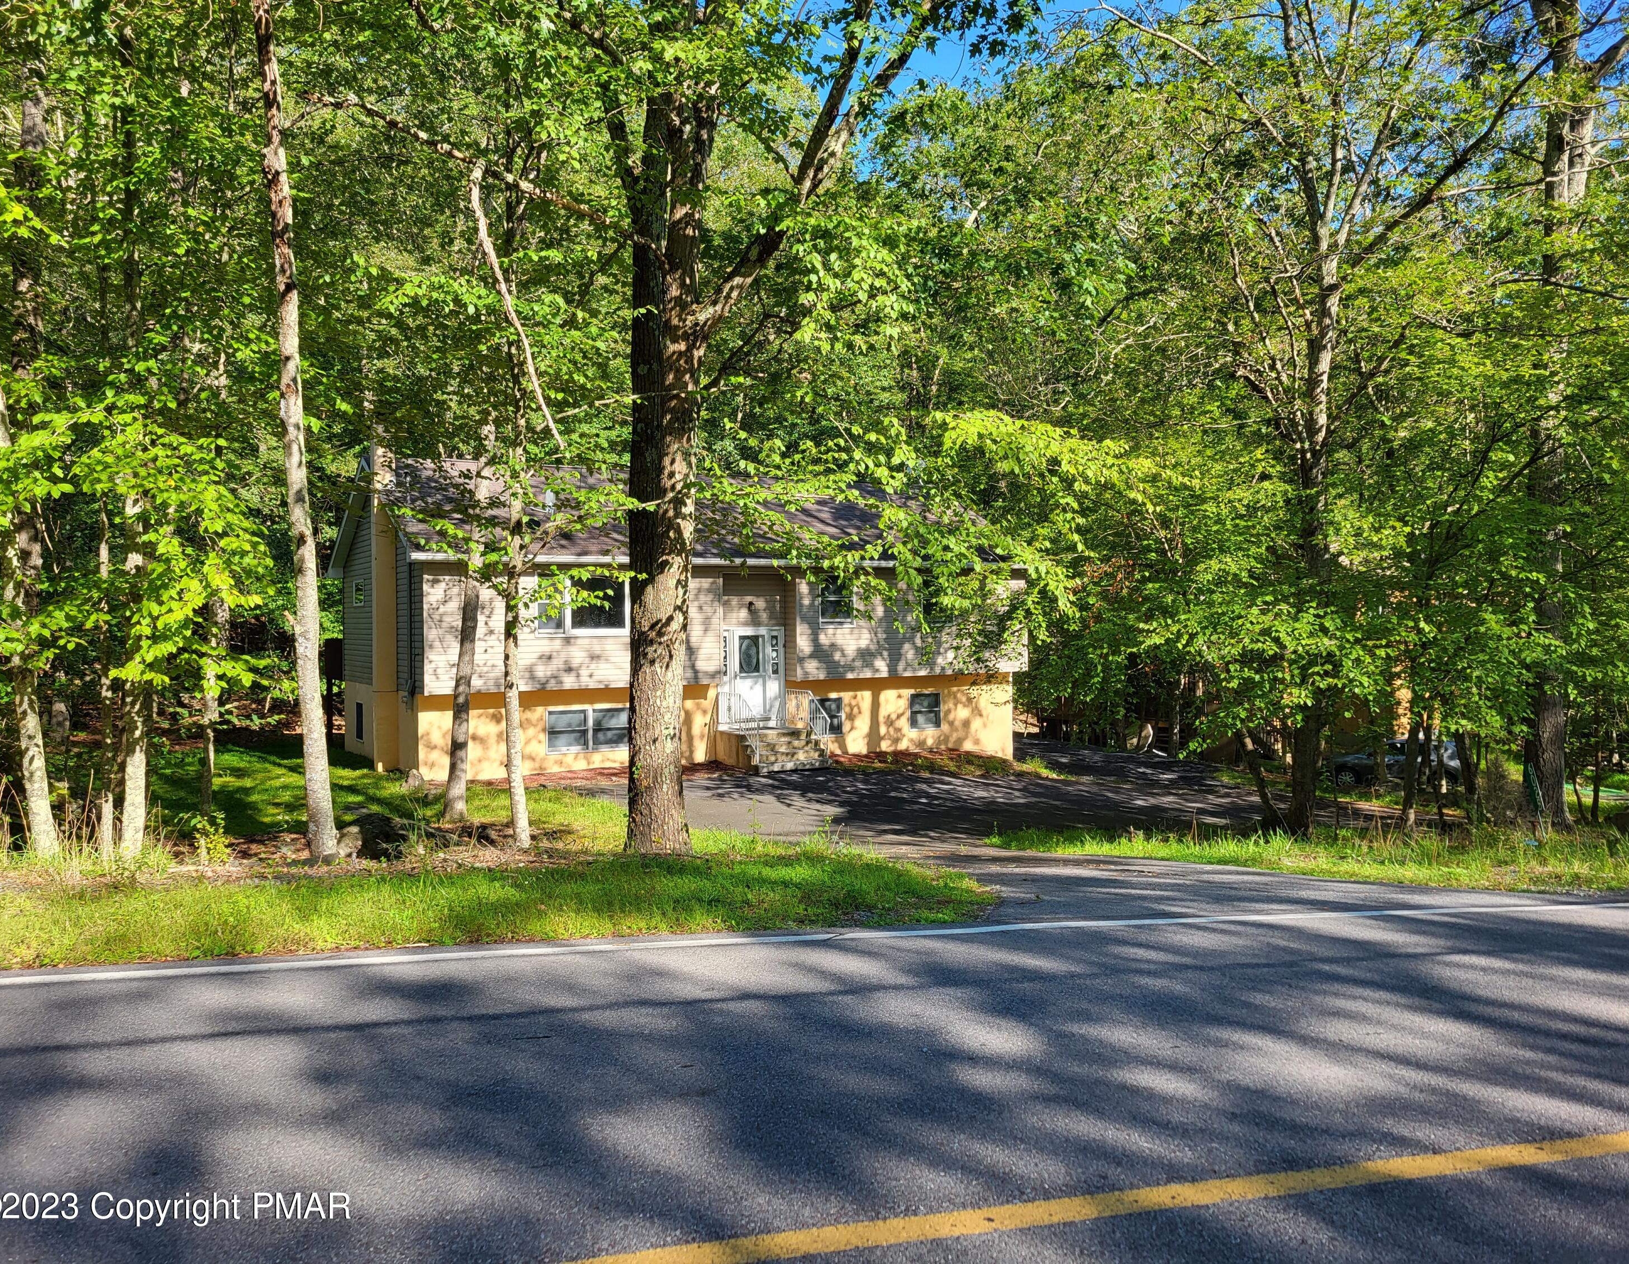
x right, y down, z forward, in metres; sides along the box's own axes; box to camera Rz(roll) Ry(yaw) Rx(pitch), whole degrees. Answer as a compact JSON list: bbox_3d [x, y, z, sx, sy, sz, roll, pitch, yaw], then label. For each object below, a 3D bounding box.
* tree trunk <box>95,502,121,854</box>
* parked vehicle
[{"bbox_3d":[-4.911,0.325,8.800,0.150,2.508,0.130,-1,0,0],"label":"tree trunk"},{"bbox_3d":[17.189,3.989,37.600,4.450,1.620,1.850,-1,0,18],"label":"parked vehicle"}]

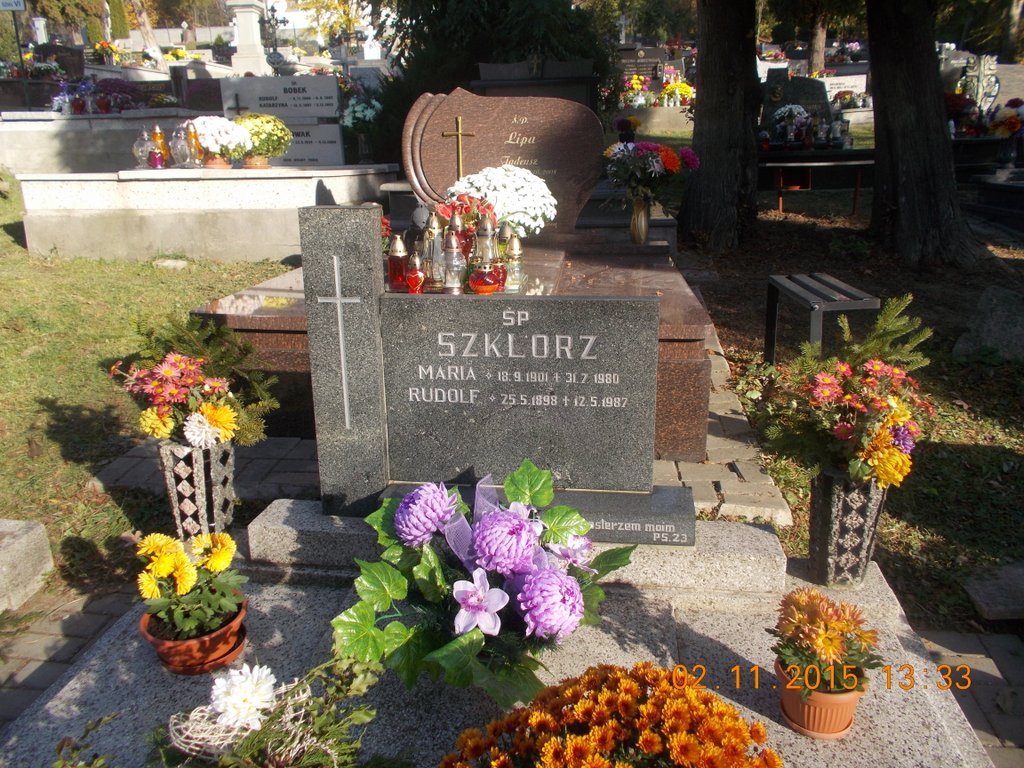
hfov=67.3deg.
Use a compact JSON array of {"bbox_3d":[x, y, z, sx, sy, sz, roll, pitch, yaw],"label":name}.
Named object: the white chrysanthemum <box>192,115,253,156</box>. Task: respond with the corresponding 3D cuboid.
[{"bbox_3d":[-2.194,-1.879,5.850,0.420,0.340,0.420,0,15,3],"label":"white chrysanthemum"}]

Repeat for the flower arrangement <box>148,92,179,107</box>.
[{"bbox_3d":[-3.852,-3.144,8.500,0.340,0.180,0.300,1,15,9],"label":"flower arrangement"}]

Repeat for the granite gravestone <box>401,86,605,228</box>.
[{"bbox_3d":[-0.047,-1.216,4.240,1.090,0.810,0.150,1,14,7],"label":"granite gravestone"}]

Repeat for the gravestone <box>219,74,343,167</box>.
[{"bbox_3d":[-1.850,-2.124,6.200,0.990,0.740,0.200,1,15,7],"label":"gravestone"}]

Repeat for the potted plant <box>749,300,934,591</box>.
[{"bbox_3d":[0.748,0.140,1.810,0.410,0.670,0.350,1,15,9],"label":"potted plant"}]

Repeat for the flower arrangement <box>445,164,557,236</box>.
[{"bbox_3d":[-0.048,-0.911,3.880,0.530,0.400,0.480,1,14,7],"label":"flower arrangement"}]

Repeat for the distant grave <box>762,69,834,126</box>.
[{"bbox_3d":[3.230,-3.218,8.700,0.800,0.740,0.140,1,14,7],"label":"distant grave"}]

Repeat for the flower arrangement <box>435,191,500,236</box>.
[{"bbox_3d":[-0.248,-0.909,4.200,0.340,0.270,0.300,1,15,9],"label":"flower arrangement"}]

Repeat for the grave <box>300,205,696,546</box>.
[{"bbox_3d":[-0.028,-0.027,1.875,0.953,0.790,0.165,1,15,9],"label":"grave"}]

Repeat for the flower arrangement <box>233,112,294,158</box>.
[{"bbox_3d":[-1.890,-1.890,5.850,0.440,0.330,0.420,1,14,7],"label":"flower arrangement"}]

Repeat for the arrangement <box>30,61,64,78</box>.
[{"bbox_3d":[-6.764,-4.580,11.200,0.450,0.250,0.380,1,14,7],"label":"arrangement"}]

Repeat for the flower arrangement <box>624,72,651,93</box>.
[{"bbox_3d":[1.877,-4.508,11.500,0.390,0.300,0.340,1,15,9],"label":"flower arrangement"}]

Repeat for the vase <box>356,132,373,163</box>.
[{"bbox_3d":[-1.218,-1.953,6.350,0.130,0.250,0.130,1,14,7],"label":"vase"}]

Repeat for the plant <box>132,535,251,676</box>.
[{"bbox_3d":[-0.657,0.444,1.585,0.215,0.260,0.210,1,15,9],"label":"plant"}]

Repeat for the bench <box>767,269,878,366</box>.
[{"bbox_3d":[1.362,-0.211,3.459,0.310,0.460,1.030,2,14,10],"label":"bench"}]

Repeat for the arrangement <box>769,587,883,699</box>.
[{"bbox_3d":[0.555,0.453,1.370,0.190,0.165,0.180,1,15,9],"label":"arrangement"}]

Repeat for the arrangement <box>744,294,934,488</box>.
[{"bbox_3d":[0.738,0.015,1.750,0.380,0.385,0.310,1,14,7],"label":"arrangement"}]

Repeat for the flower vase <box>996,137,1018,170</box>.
[{"bbox_3d":[4.188,-1.948,6.500,0.150,0.260,0.150,1,14,7],"label":"flower vase"}]

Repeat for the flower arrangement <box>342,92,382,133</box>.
[{"bbox_3d":[-1.234,-2.242,6.350,0.330,0.310,0.300,1,14,7],"label":"flower arrangement"}]

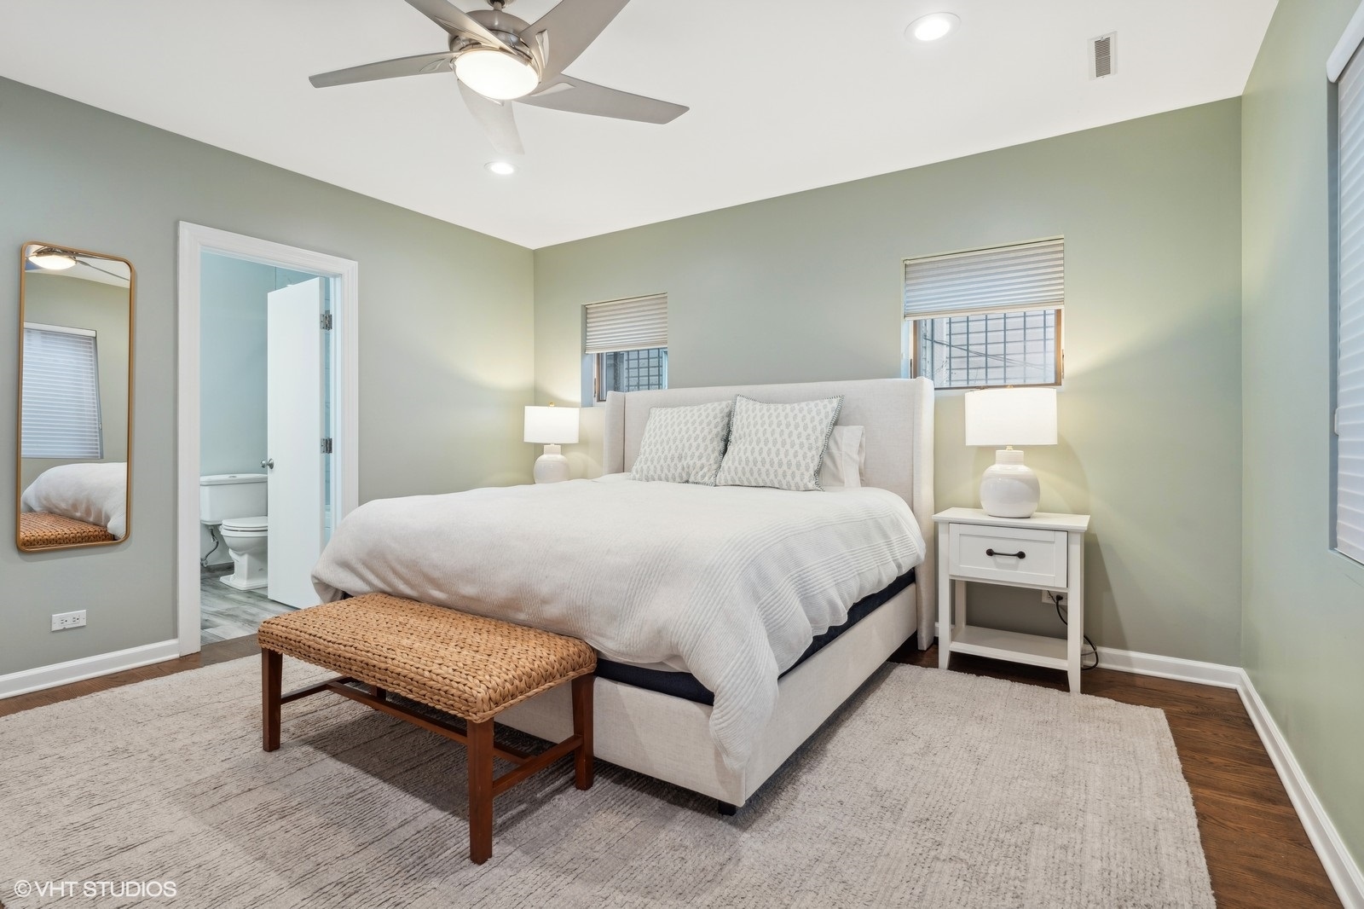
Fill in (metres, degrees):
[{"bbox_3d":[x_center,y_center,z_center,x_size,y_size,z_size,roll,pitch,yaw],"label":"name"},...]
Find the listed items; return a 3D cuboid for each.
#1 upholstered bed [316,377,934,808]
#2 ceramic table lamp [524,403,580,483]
[{"bbox_3d":[-0.142,0.318,3.177,2.178,1.403,2.162,0,1,33],"label":"upholstered bed"},{"bbox_3d":[-0.914,-0.055,4.571,0.383,0.613,0.383,0,1,0],"label":"ceramic table lamp"}]

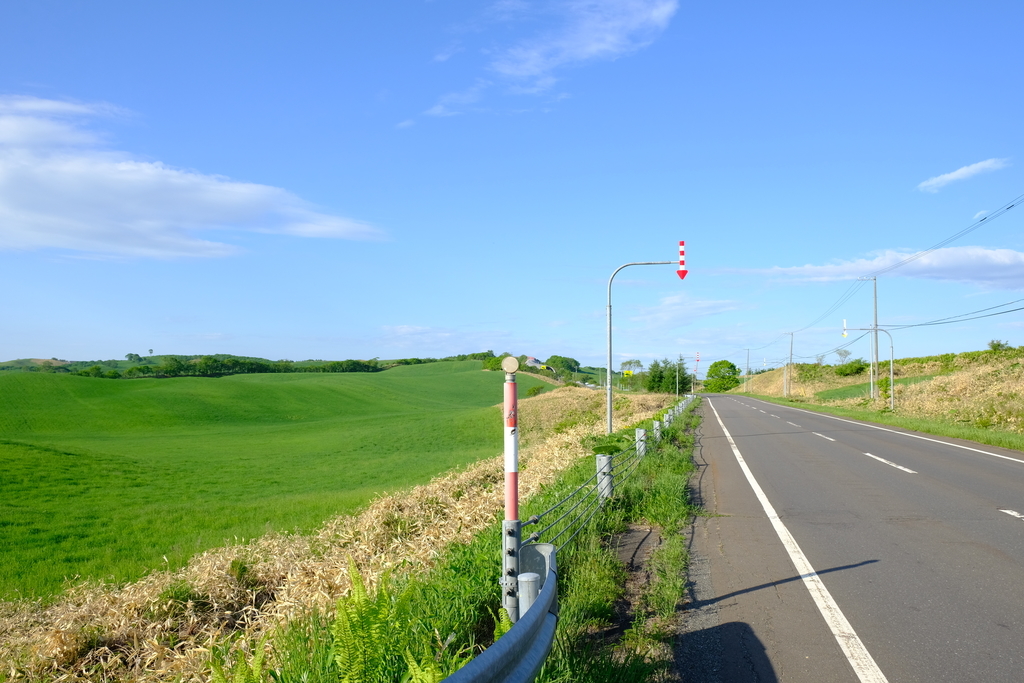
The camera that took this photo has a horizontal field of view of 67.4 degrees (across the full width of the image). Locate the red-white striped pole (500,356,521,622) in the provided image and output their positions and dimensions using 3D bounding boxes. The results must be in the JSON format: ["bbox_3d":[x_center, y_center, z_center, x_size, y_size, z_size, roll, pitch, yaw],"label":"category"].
[{"bbox_3d":[0.000,1.137,5.600,0.140,2.060,0.140,-1,-3,14],"label":"red-white striped pole"}]

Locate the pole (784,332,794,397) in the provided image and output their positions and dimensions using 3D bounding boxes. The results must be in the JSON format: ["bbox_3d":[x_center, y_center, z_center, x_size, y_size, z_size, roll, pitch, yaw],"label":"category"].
[{"bbox_3d":[43.100,3.600,120.000,1.400,10.000,0.360,3,-3,14],"label":"pole"}]

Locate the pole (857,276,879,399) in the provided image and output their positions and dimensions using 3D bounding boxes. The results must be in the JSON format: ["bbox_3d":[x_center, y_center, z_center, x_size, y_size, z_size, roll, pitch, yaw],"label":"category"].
[{"bbox_3d":[28.060,-0.200,60.500,1.400,9.900,0.360,-1,-3,14],"label":"pole"}]

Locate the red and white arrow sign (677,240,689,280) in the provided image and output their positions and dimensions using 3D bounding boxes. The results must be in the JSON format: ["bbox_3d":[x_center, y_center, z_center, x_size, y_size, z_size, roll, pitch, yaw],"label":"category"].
[{"bbox_3d":[5.315,-2.514,23.900,0.345,1.200,0.080,-1,-3,14],"label":"red and white arrow sign"}]

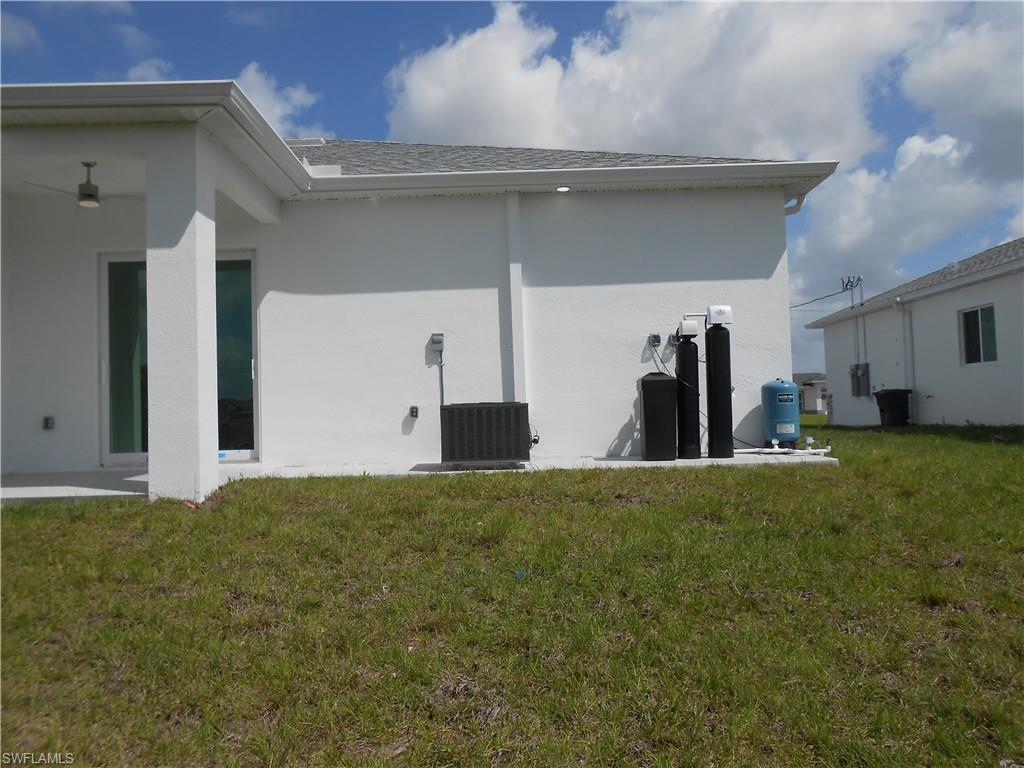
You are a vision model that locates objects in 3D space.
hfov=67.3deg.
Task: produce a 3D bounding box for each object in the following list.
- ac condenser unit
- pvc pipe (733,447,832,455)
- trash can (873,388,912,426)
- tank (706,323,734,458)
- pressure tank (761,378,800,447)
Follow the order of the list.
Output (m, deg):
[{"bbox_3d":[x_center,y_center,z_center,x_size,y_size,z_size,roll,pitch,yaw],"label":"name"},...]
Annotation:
[{"bbox_3d":[-0.269,0.493,7.760,0.837,0.589,0.837,-2,-2,0],"label":"ac condenser unit"},{"bbox_3d":[2.827,0.707,8.104,1.015,0.061,0.061,-3,-2,26],"label":"pvc pipe"},{"bbox_3d":[9.025,0.589,18.207,0.710,0.985,0.609,-1,-2,-14],"label":"trash can"},{"bbox_3d":[2.203,0.072,8.186,0.269,1.416,0.269,-2,-2,0],"label":"tank"},{"bbox_3d":[2.911,0.352,8.301,0.411,0.782,0.411,-2,-2,0],"label":"pressure tank"}]

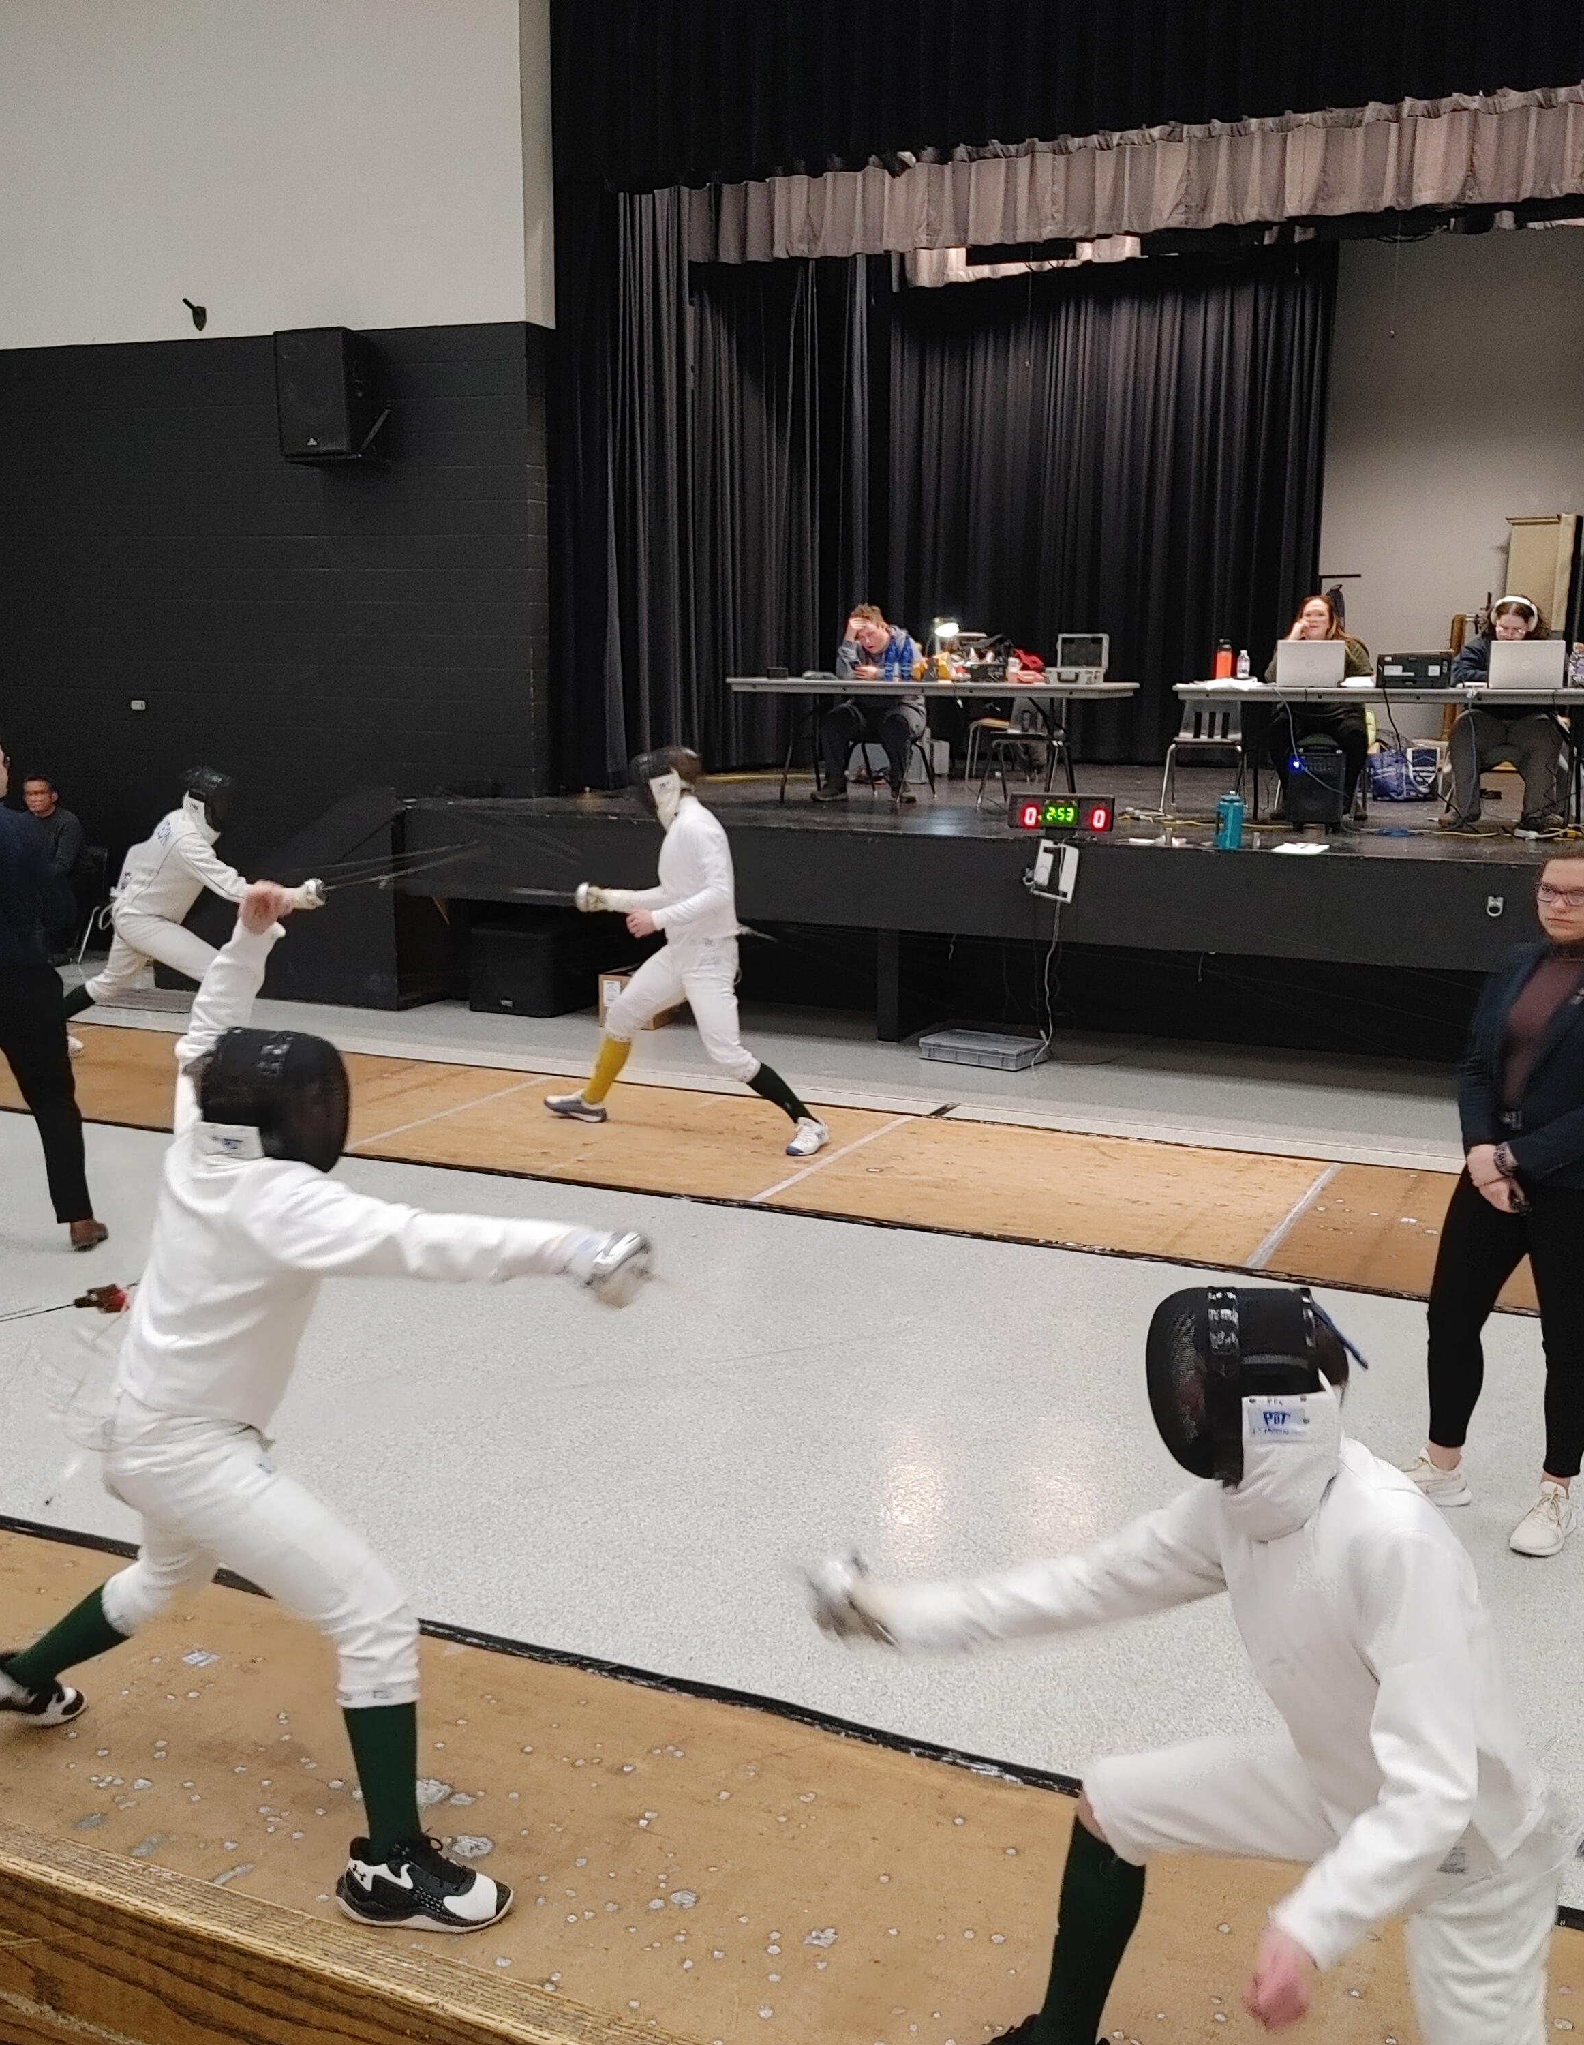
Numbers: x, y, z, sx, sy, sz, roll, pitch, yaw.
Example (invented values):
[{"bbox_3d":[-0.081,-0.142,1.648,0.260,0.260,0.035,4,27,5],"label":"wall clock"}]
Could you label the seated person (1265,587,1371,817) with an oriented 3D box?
[{"bbox_3d":[3.091,-1.877,12.160,0.560,1.300,0.780,5,11,25],"label":"seated person"}]

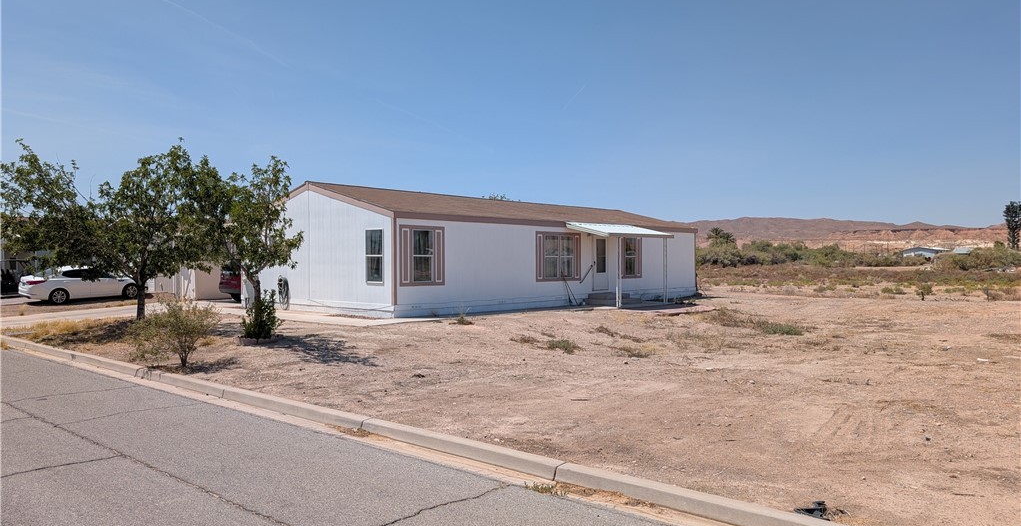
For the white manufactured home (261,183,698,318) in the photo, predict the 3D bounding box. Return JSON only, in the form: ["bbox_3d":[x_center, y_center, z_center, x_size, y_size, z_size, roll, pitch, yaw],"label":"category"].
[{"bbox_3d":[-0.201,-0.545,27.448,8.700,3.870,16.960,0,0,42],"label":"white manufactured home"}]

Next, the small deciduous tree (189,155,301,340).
[{"bbox_3d":[-5.253,-0.318,14.100,2.250,3.600,2.200,0,0,-20],"label":"small deciduous tree"}]

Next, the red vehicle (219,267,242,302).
[{"bbox_3d":[-8.574,0.674,27.297,1.830,1.680,4.550,0,0,42],"label":"red vehicle"}]

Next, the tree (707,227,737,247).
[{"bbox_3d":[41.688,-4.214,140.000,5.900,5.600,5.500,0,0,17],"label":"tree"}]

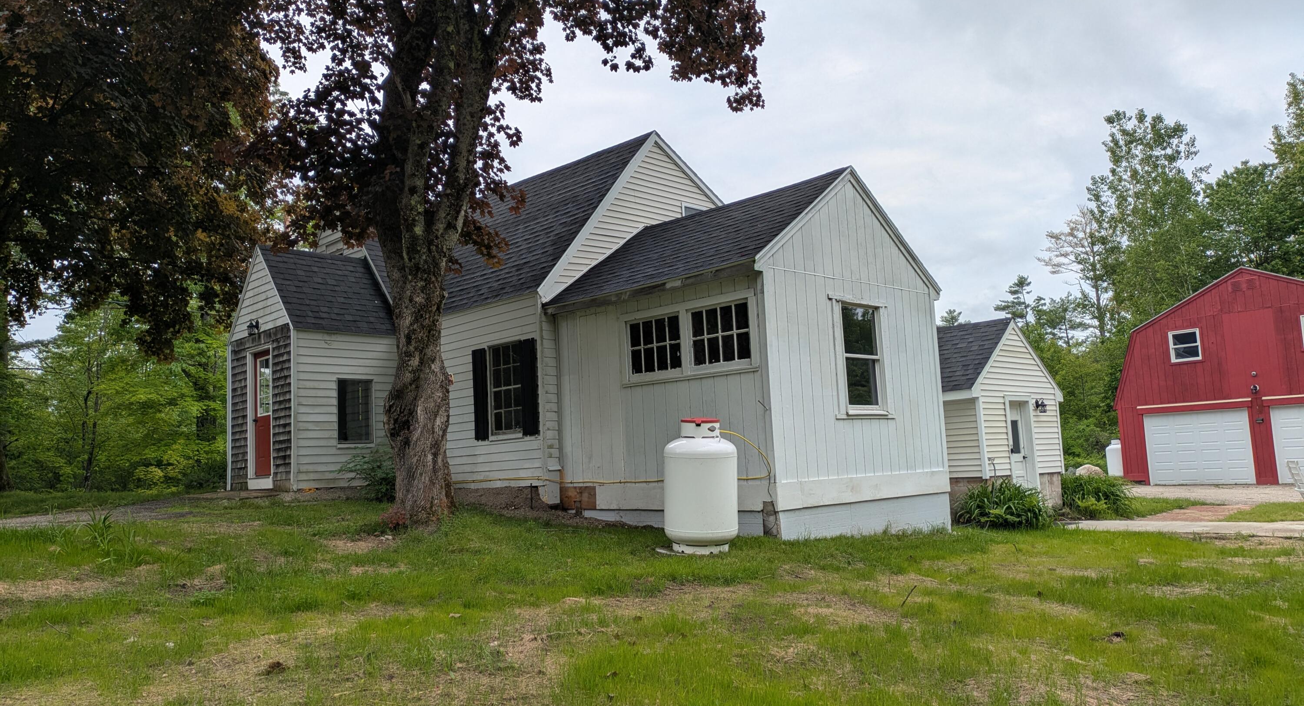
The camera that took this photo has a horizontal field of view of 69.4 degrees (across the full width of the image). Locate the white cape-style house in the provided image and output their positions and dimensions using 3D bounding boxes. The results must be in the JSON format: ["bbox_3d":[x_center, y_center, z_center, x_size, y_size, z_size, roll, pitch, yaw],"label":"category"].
[{"bbox_3d":[-1.184,-0.127,16.537,12.161,6.314,9.470,-9,-9,44],"label":"white cape-style house"}]

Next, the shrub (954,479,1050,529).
[{"bbox_3d":[5.118,2.160,13.785,1.350,0.680,1.200,-5,-7,20],"label":"shrub"}]

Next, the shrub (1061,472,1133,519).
[{"bbox_3d":[7.405,2.338,15.842,1.250,0.750,1.200,-5,-7,24],"label":"shrub"}]

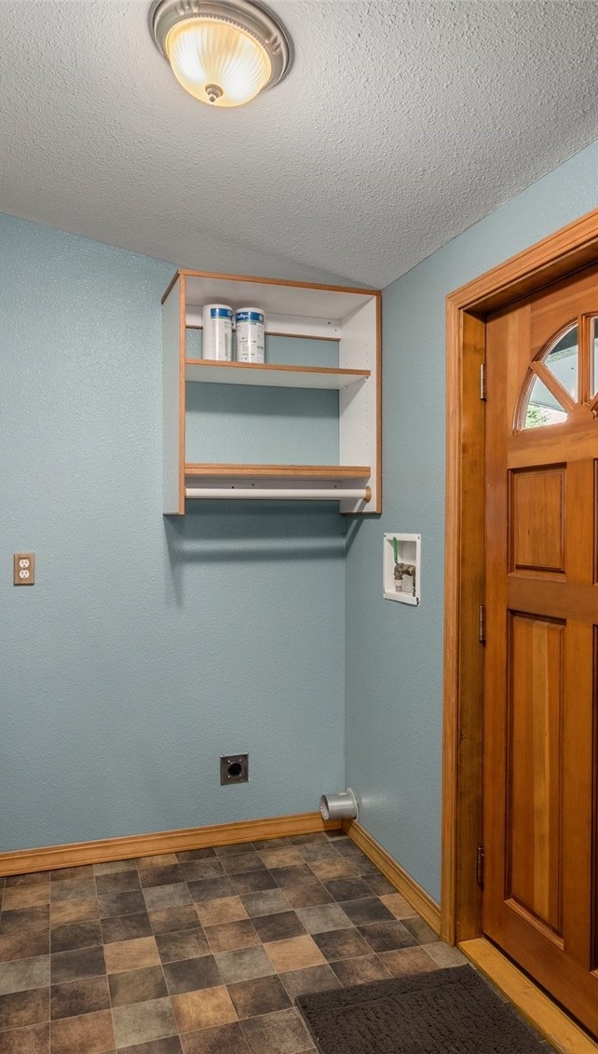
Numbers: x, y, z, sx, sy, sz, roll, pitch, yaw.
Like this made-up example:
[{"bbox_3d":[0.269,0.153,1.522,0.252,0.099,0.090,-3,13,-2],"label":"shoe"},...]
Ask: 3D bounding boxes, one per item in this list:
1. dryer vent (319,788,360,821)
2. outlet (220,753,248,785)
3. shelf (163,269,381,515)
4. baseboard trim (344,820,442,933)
[{"bbox_3d":[0.163,1.149,2.885,0.121,0.124,0.124,0,0,-19],"label":"dryer vent"},{"bbox_3d":[-0.260,0.978,2.826,0.115,0.115,0.012,0,0,-19],"label":"outlet"},{"bbox_3d":[-0.108,-0.463,2.682,0.753,0.826,0.370,0,0,-19],"label":"shelf"},{"bbox_3d":[0.322,1.234,2.580,0.014,0.087,0.836,0,0,-19],"label":"baseboard trim"}]

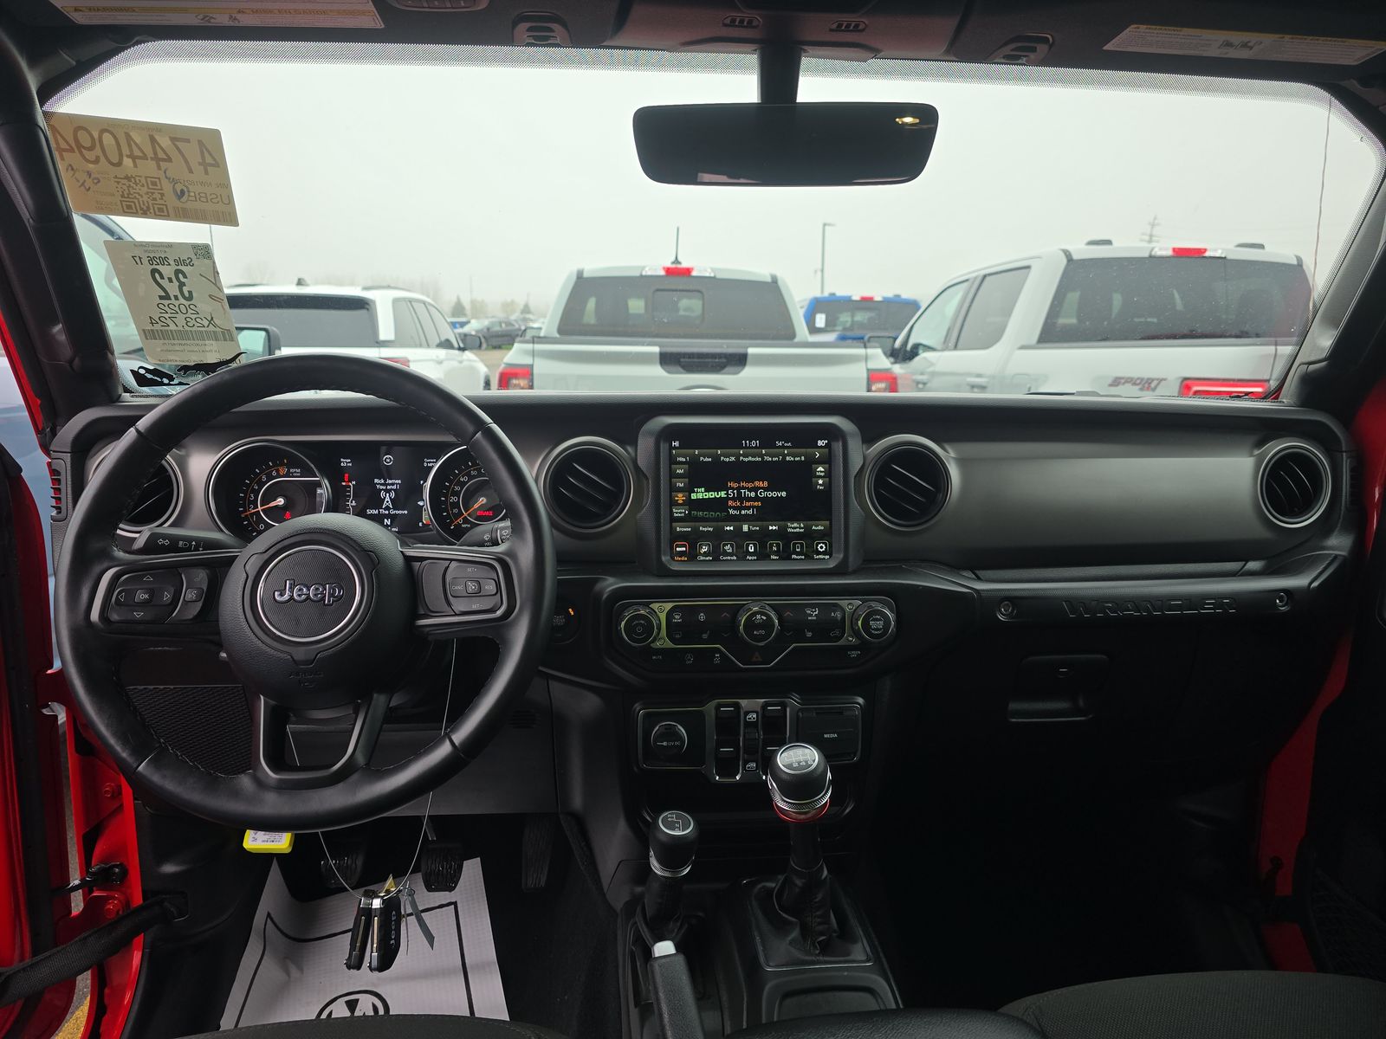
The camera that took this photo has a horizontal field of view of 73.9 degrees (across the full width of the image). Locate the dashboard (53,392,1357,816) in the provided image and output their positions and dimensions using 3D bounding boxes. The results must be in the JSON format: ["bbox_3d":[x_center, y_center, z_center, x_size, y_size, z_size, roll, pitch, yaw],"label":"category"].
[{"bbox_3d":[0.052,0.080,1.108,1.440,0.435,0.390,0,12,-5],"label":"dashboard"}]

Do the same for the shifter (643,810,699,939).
[{"bbox_3d":[-0.021,0.340,0.903,0.049,0.142,0.056,-1,26,-5],"label":"shifter"}]

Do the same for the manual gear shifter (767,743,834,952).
[{"bbox_3d":[0.099,0.306,0.858,0.058,0.224,0.075,-5,27,-4],"label":"manual gear shifter"}]

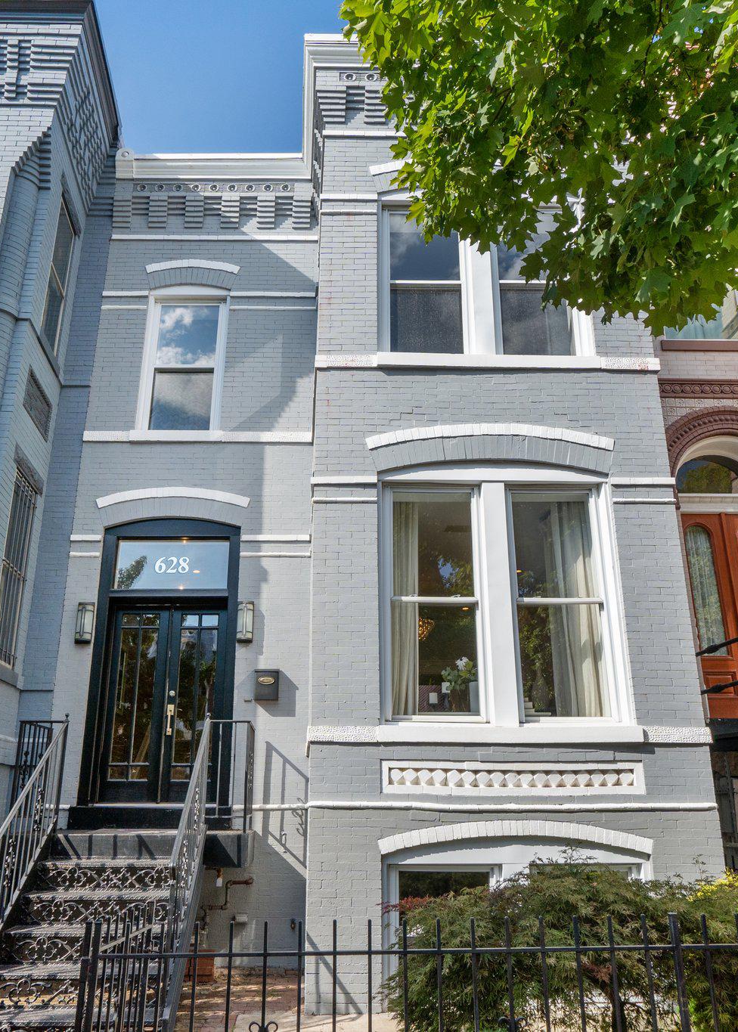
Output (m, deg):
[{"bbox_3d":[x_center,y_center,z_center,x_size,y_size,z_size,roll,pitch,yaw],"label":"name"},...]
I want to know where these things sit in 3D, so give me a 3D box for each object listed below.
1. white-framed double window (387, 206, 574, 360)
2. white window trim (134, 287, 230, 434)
[{"bbox_3d":[1.105,-2.343,6.627,2.040,1.791,0.150,0,-15,-1],"label":"white-framed double window"},{"bbox_3d":[-2.138,-1.825,8.019,0.967,1.847,0.140,0,-15,-1],"label":"white window trim"}]

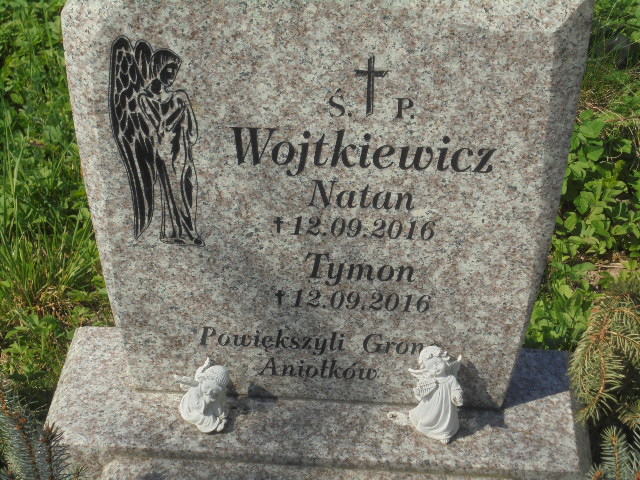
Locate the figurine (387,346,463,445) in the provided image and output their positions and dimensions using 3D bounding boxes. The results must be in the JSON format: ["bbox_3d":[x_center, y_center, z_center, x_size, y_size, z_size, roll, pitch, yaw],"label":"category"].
[{"bbox_3d":[0.120,0.157,1.438,0.070,0.116,0.061,-14,39,-18],"label":"figurine"}]

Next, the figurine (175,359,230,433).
[{"bbox_3d":[-0.126,0.164,1.456,0.051,0.082,0.055,-24,43,-28],"label":"figurine"}]

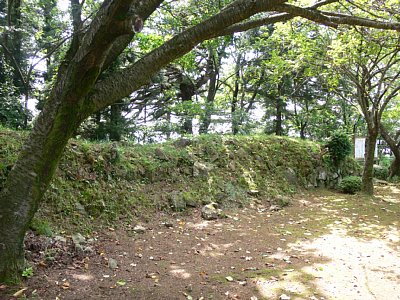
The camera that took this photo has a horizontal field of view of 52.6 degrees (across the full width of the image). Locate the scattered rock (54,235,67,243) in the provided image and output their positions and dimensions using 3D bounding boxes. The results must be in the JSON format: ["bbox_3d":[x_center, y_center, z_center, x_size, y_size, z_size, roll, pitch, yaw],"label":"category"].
[{"bbox_3d":[-2.001,1.269,5.800,0.170,0.110,0.140,0,1,0],"label":"scattered rock"}]

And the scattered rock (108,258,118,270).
[{"bbox_3d":[-1.041,1.367,4.850,0.110,0.100,0.100,0,1,0],"label":"scattered rock"}]

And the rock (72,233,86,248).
[{"bbox_3d":[-1.713,1.287,5.750,0.190,0.200,0.180,0,1,0],"label":"rock"}]

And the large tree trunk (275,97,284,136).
[{"bbox_3d":[2.949,-1.243,15.000,0.340,1.500,0.340,0,1,0],"label":"large tree trunk"}]

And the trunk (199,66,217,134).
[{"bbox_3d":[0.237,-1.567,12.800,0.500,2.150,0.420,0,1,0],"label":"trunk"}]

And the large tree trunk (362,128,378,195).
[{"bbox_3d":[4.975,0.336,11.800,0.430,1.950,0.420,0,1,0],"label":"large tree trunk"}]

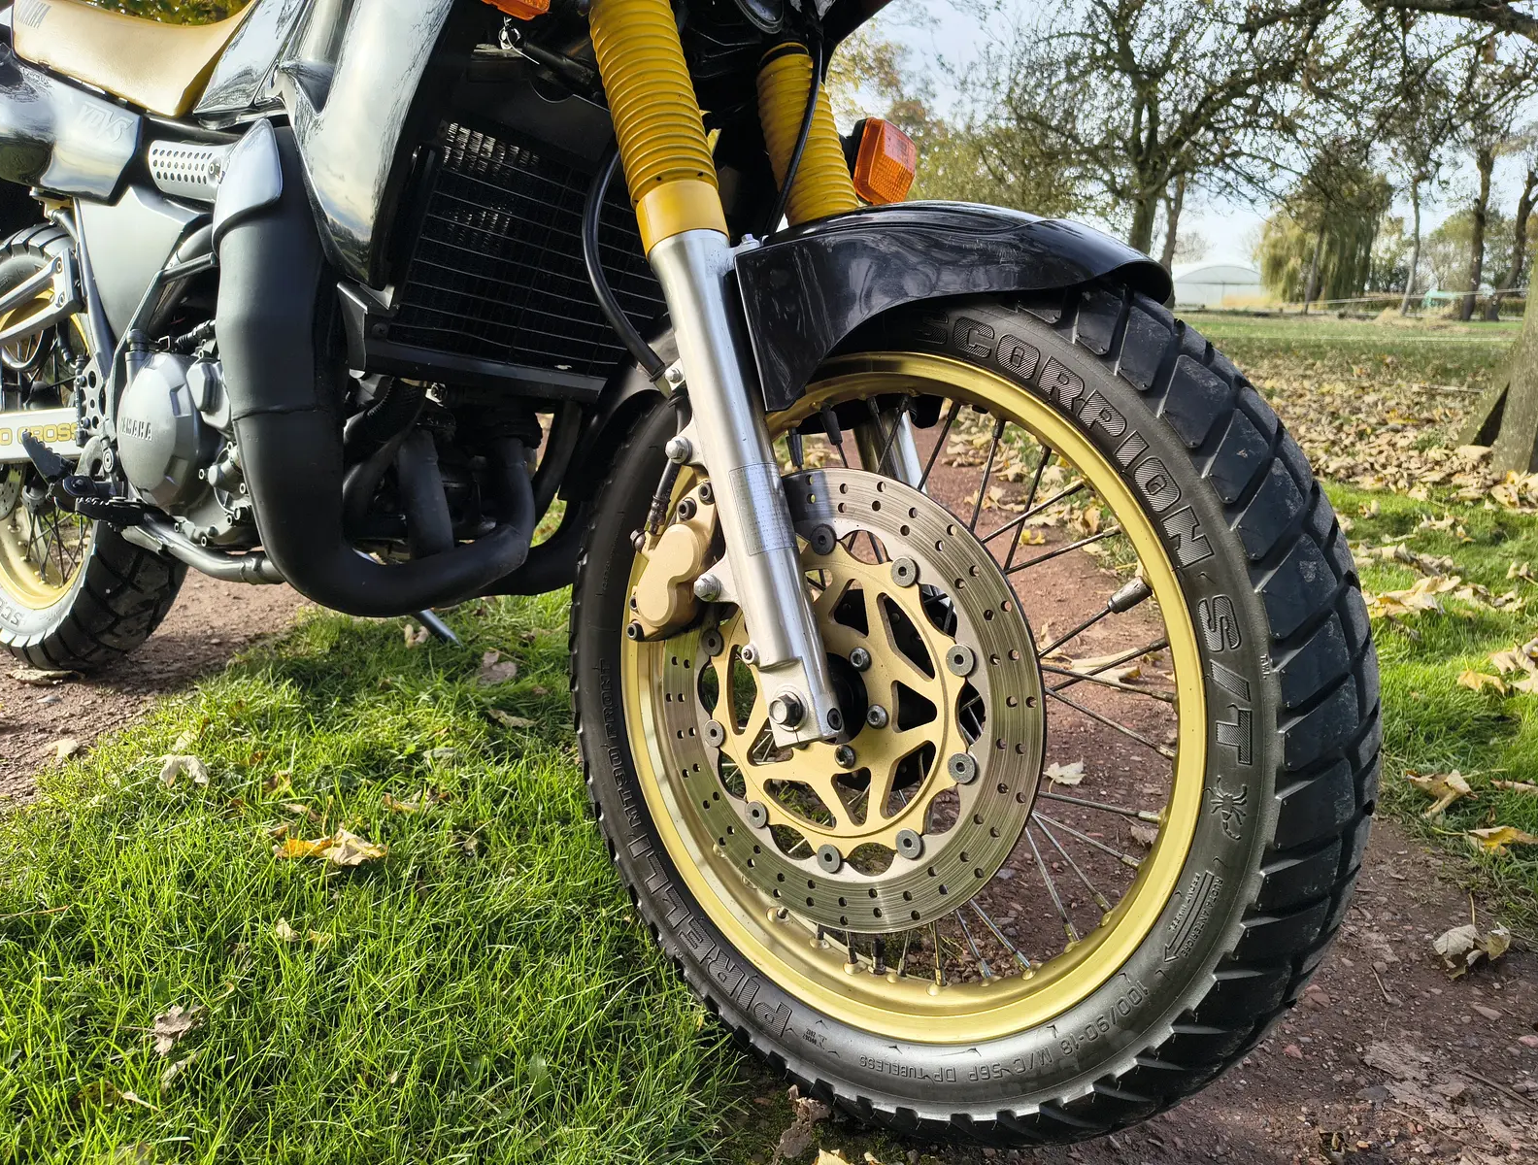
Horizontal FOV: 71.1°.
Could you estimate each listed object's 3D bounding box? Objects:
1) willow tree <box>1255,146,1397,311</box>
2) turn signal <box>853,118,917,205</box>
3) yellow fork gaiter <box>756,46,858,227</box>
[{"bbox_3d":[32.592,-20.737,63.227,7.233,8.579,7.233,10,18,24],"label":"willow tree"},{"bbox_3d":[0.105,-0.407,1.053,0.044,0.071,0.080,13,9,28],"label":"turn signal"},{"bbox_3d":[0.033,-0.359,0.916,0.063,0.208,0.063,-19,-9,39],"label":"yellow fork gaiter"}]

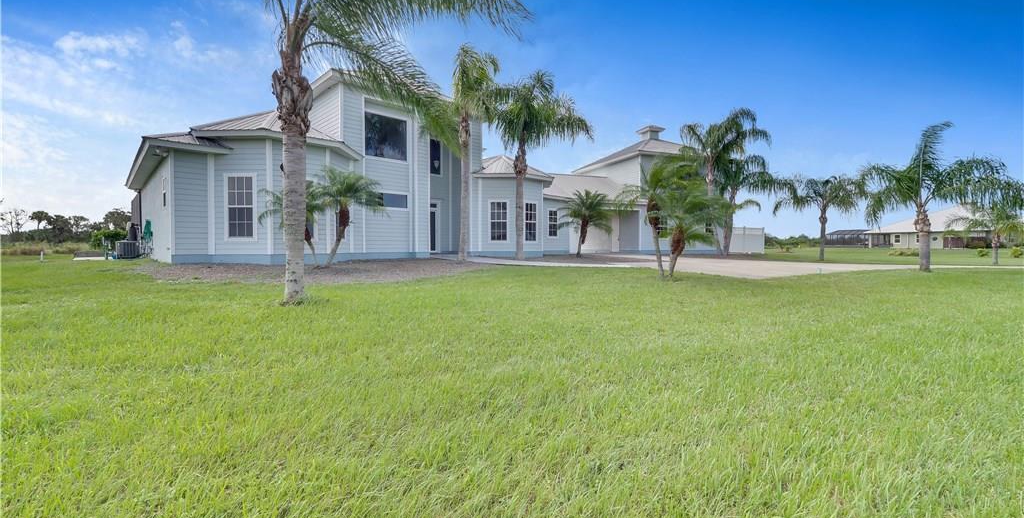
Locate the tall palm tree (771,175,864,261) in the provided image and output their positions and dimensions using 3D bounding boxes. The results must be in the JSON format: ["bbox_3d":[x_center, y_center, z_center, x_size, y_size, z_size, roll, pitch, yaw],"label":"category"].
[{"bbox_3d":[18.291,-2.445,25.000,4.690,5.190,4.550,0,2,0],"label":"tall palm tree"}]

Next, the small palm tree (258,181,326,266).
[{"bbox_3d":[-5.747,-0.934,10.900,1.630,2.210,1.580,0,2,0],"label":"small palm tree"}]

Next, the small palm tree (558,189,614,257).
[{"bbox_3d":[3.582,-1.715,20.000,2.740,3.280,2.650,0,2,0],"label":"small palm tree"}]

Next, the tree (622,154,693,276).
[{"bbox_3d":[3.581,-1.067,10.400,1.710,3.060,1.650,0,2,0],"label":"tree"}]

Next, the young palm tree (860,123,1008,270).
[{"bbox_3d":[16.307,-2.421,16.300,4.080,5.830,3.960,0,2,0],"label":"young palm tree"}]

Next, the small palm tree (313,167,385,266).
[{"bbox_3d":[-4.276,-1.119,10.900,1.810,2.580,1.760,0,2,0],"label":"small palm tree"}]

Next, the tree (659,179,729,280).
[{"bbox_3d":[4.528,-0.716,10.400,1.750,2.460,1.700,0,2,0],"label":"tree"}]

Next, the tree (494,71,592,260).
[{"bbox_3d":[1.290,-3.884,17.200,4.150,7.810,4.030,0,2,0],"label":"tree"}]

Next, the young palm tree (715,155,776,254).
[{"bbox_3d":[14.206,-3.330,25.300,3.390,6.230,3.290,0,2,0],"label":"young palm tree"}]

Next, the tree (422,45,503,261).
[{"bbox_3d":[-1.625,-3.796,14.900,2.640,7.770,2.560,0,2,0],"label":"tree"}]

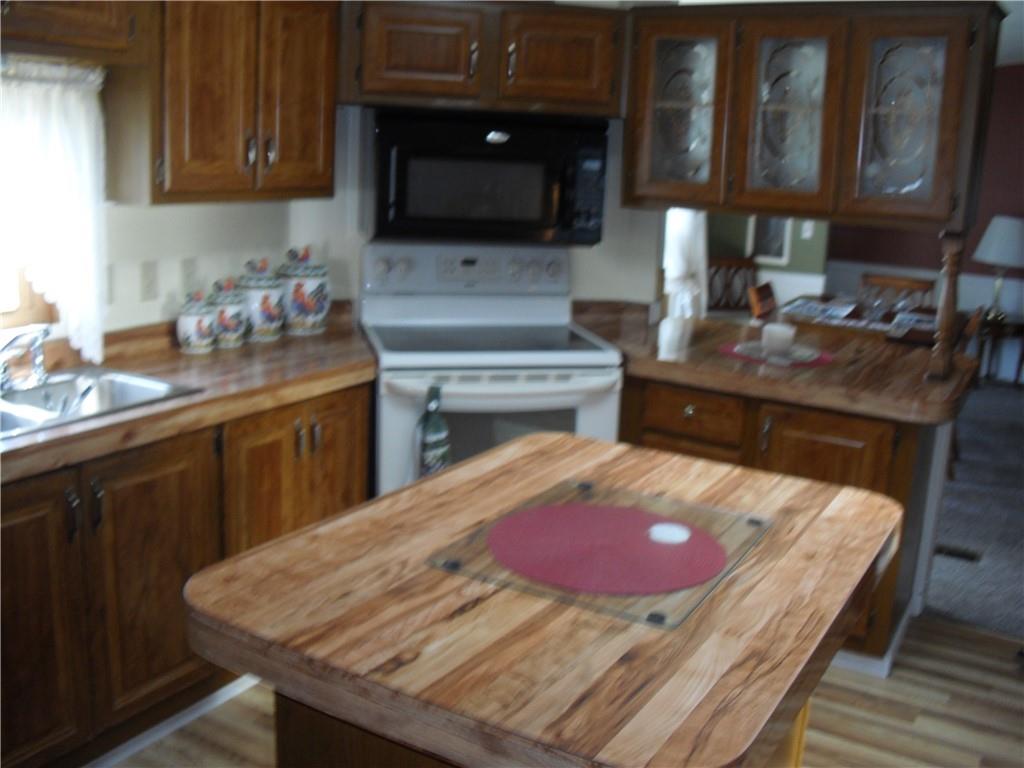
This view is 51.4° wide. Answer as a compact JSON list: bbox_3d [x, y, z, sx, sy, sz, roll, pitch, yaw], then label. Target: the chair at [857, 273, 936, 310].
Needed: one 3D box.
[{"bbox_3d":[1.944,-0.092,5.654,0.440,0.885,0.500,10,15,29],"label":"chair"}]

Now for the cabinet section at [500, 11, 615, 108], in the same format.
[{"bbox_3d":[0.114,-1.106,3.669,0.405,0.300,0.330,-1,13,-15],"label":"cabinet section"}]

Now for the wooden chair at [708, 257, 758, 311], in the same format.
[{"bbox_3d":[1.374,-0.279,6.342,0.440,0.885,0.500,-2,14,-19],"label":"wooden chair"}]

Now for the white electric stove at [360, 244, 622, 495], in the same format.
[{"bbox_3d":[-0.108,0.153,3.582,0.757,1.175,0.670,-1,14,-15],"label":"white electric stove"}]

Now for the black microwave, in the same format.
[{"bbox_3d":[-0.106,-0.704,3.608,0.757,0.410,0.400,-1,14,-15],"label":"black microwave"}]

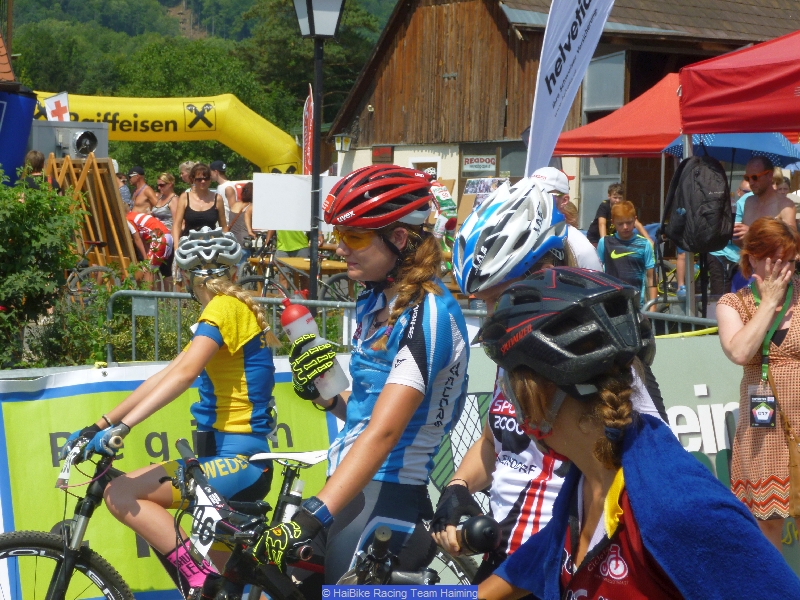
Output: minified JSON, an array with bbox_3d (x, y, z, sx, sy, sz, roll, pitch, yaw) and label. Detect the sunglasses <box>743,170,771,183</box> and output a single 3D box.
[{"bbox_3d":[2.192,-0.755,13.000,0.140,0.047,0.145,-17,12,-28],"label":"sunglasses"}]

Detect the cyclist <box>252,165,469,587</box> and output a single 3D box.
[{"bbox_3d":[-0.087,0.579,4.950,0.530,1.730,0.510,0,4,-25],"label":"cyclist"}]

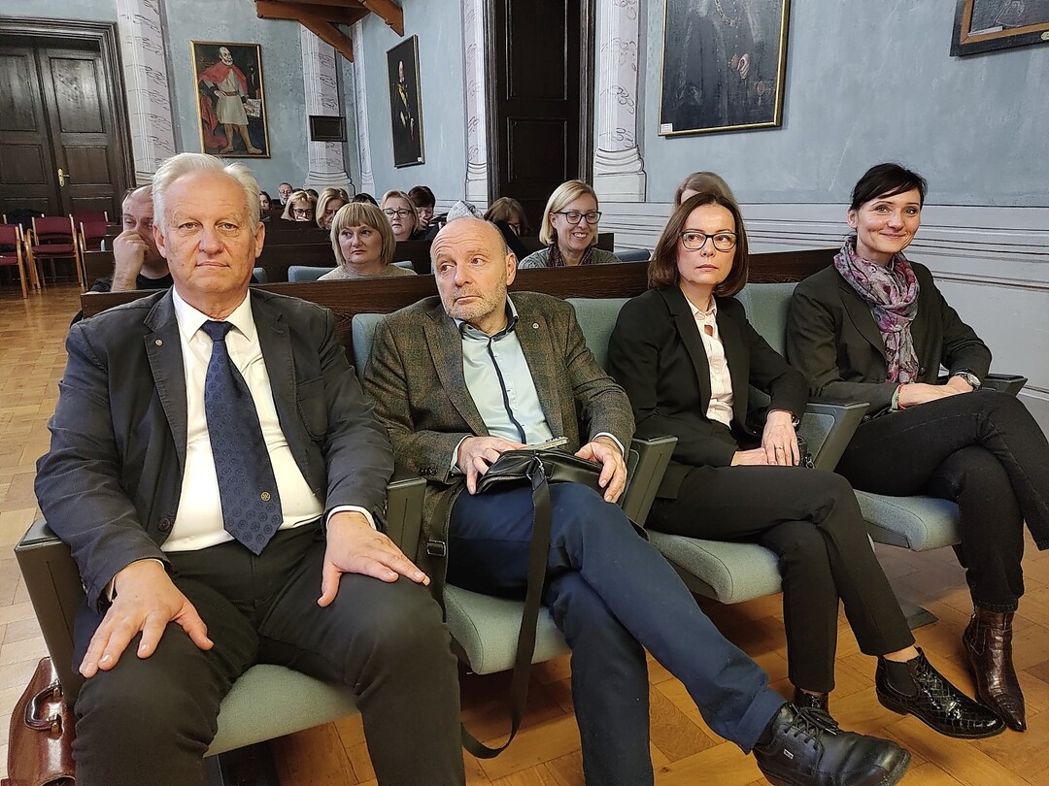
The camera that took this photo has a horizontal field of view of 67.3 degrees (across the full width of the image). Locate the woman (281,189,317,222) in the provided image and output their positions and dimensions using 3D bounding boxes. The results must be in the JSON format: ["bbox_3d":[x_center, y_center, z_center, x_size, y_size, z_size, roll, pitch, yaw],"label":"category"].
[{"bbox_3d":[-1.650,-0.887,5.924,0.500,1.225,0.800,-7,16,-23],"label":"woman"}]

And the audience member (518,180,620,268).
[{"bbox_3d":[0.190,-0.139,2.901,0.500,1.242,0.800,-8,16,-25],"label":"audience member"}]

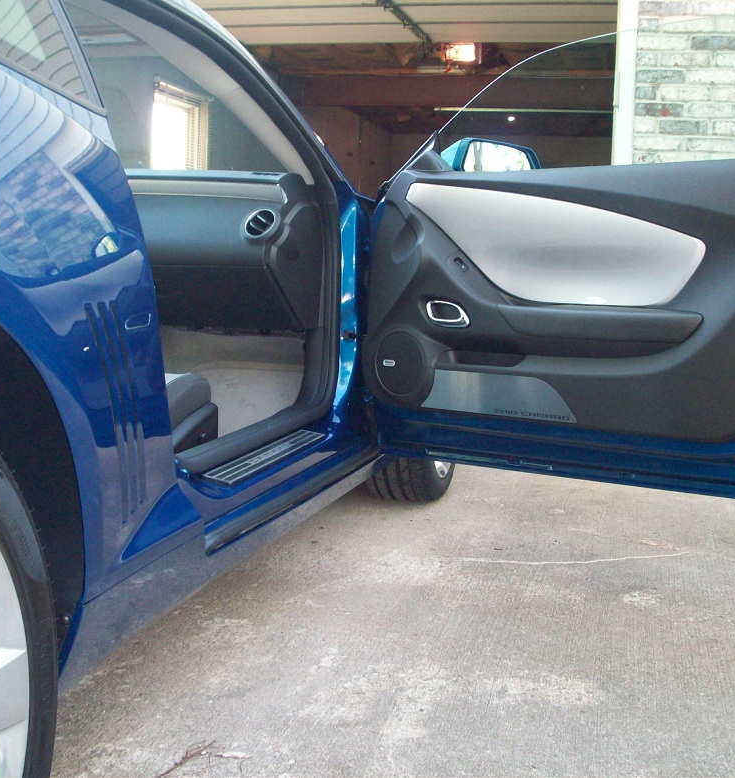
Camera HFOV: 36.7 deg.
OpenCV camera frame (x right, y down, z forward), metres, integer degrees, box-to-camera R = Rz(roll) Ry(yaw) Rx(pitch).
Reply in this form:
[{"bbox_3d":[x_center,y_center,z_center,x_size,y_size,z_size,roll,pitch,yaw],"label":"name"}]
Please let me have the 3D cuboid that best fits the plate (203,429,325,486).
[{"bbox_3d":[-0.208,0.145,2.378,0.076,0.016,0.605,6,8,14],"label":"plate"}]

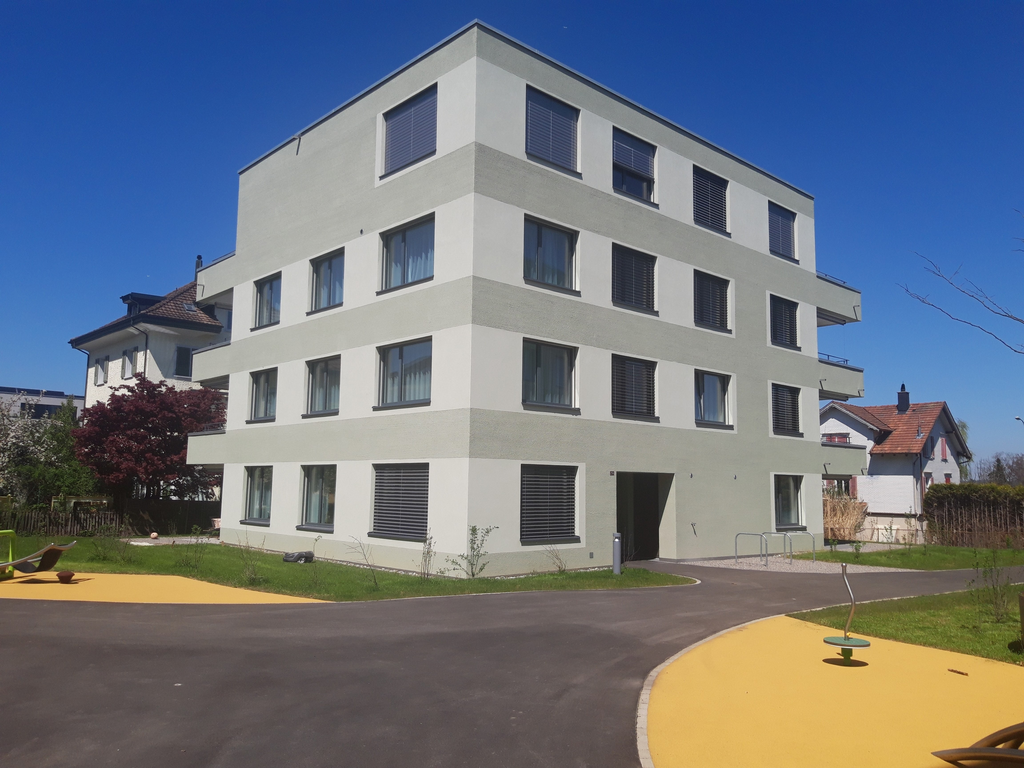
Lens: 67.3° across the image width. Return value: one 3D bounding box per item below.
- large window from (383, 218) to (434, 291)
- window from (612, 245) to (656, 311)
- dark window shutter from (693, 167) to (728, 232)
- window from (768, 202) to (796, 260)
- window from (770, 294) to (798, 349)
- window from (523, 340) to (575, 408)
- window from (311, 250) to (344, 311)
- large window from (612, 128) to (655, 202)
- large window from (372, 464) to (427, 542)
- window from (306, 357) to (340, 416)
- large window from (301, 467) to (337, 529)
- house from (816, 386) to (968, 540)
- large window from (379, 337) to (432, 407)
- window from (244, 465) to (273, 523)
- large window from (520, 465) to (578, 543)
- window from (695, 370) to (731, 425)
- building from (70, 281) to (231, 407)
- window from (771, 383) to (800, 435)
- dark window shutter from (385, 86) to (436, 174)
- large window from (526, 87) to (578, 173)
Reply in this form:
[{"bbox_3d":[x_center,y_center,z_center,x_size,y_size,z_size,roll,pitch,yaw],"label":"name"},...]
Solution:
[{"bbox_3d":[-2.373,-3.070,18.254,0.180,1.460,2.219,7,-10,-43],"label":"large window"},{"bbox_3d":[3.108,-2.763,20.141,1.833,1.460,0.180,7,-10,-42],"label":"window"},{"bbox_3d":[5.645,-5.252,22.110,1.786,1.615,0.200,7,-10,-41],"label":"dark window shutter"},{"bbox_3d":[8.917,-5.074,25.606,1.852,1.590,0.140,7,-10,-42],"label":"window"},{"bbox_3d":[9.033,-2.061,25.688,1.827,1.523,0.130,7,-9,-42],"label":"window"},{"bbox_3d":[0.834,-0.182,17.902,1.778,1.564,0.200,7,-9,-42],"label":"window"},{"bbox_3d":[-4.875,-2.778,20.853,0.180,1.460,1.845,7,-10,-43],"label":"window"},{"bbox_3d":[3.148,-5.785,20.519,1.833,1.590,0.180,7,-10,-42],"label":"large window"},{"bbox_3d":[-2.557,2.704,17.788,0.200,1.711,2.196,7,-9,-42],"label":"large window"},{"bbox_3d":[-4.911,0.050,20.500,0.180,1.440,1.845,7,-10,-43],"label":"window"},{"bbox_3d":[-4.949,2.927,20.141,0.180,1.620,1.845,7,-10,-43],"label":"large window"},{"bbox_3d":[27.851,6.180,59.576,8.100,11.100,10.500,7,-9,-37],"label":"house"},{"bbox_3d":[-2.499,-0.214,18.123,0.200,1.564,2.196,7,-9,-42],"label":"large window"},{"bbox_3d":[-7.590,3.306,23.221,0.200,1.711,1.877,7,-9,-42],"label":"window"},{"bbox_3d":[0.765,2.659,17.402,1.832,1.620,0.180,7,-10,-42],"label":"large window"},{"bbox_3d":[5.491,0.402,21.305,1.805,1.417,0.200,7,-10,-41],"label":"window"},{"bbox_3d":[-15.580,0.800,38.880,10.500,11.400,10.000,-6,-10,44],"label":"building"},{"bbox_3d":[8.451,0.825,23.905,1.756,1.483,0.200,7,-10,-41],"label":"window"},{"bbox_3d":[-2.447,-6.142,18.878,0.200,1.737,2.196,7,-9,-42],"label":"dark window shutter"},{"bbox_3d":[0.899,-5.870,17.935,1.775,1.610,0.200,7,-10,-41],"label":"large window"}]

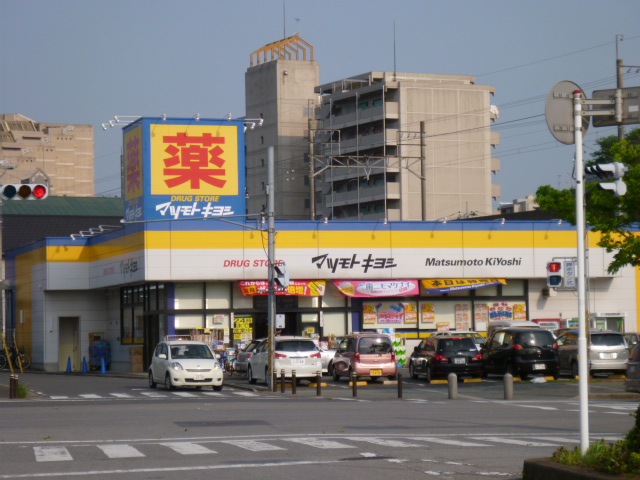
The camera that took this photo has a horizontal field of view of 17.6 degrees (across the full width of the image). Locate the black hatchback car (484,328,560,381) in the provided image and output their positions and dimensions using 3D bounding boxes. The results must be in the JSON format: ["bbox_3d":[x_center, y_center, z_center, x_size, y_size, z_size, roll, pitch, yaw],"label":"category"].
[{"bbox_3d":[6.583,3.801,68.300,1.700,1.600,4.000,0,-3,-12],"label":"black hatchback car"}]

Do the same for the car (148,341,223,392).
[{"bbox_3d":[-4.302,4.013,66.236,1.665,1.535,3.600,0,-3,-18],"label":"car"}]

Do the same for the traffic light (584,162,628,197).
[{"bbox_3d":[6.805,-1.434,49.200,0.560,0.770,1.220,0,-3,-18],"label":"traffic light"}]

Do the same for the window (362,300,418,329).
[{"bbox_3d":[2.816,3.004,82.547,2.297,1.064,0.100,0,-3,-16],"label":"window"}]

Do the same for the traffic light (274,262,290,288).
[{"bbox_3d":[-1.131,1.057,61.800,0.360,0.770,0.400,0,-3,-16],"label":"traffic light"}]

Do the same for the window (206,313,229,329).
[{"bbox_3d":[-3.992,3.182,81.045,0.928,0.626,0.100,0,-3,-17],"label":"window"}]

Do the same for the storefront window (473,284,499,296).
[{"bbox_3d":[6.756,2.033,83.766,0.951,0.506,0.100,0,-3,-16],"label":"storefront window"}]

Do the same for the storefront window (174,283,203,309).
[{"bbox_3d":[-5.199,2.215,81.882,1.109,1.067,0.100,0,-3,-16],"label":"storefront window"}]

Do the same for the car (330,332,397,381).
[{"bbox_3d":[1.408,3.867,67.945,1.475,1.570,3.395,0,-3,-12],"label":"car"}]

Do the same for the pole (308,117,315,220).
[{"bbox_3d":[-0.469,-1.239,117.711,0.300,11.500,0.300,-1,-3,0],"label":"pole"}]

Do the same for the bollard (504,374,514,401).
[{"bbox_3d":[4.715,3.674,51.911,0.238,0.658,0.238,-1,-3,0],"label":"bollard"}]

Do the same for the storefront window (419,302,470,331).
[{"bbox_3d":[5.113,3.084,84.400,2.301,1.209,0.100,0,-3,-16],"label":"storefront window"}]

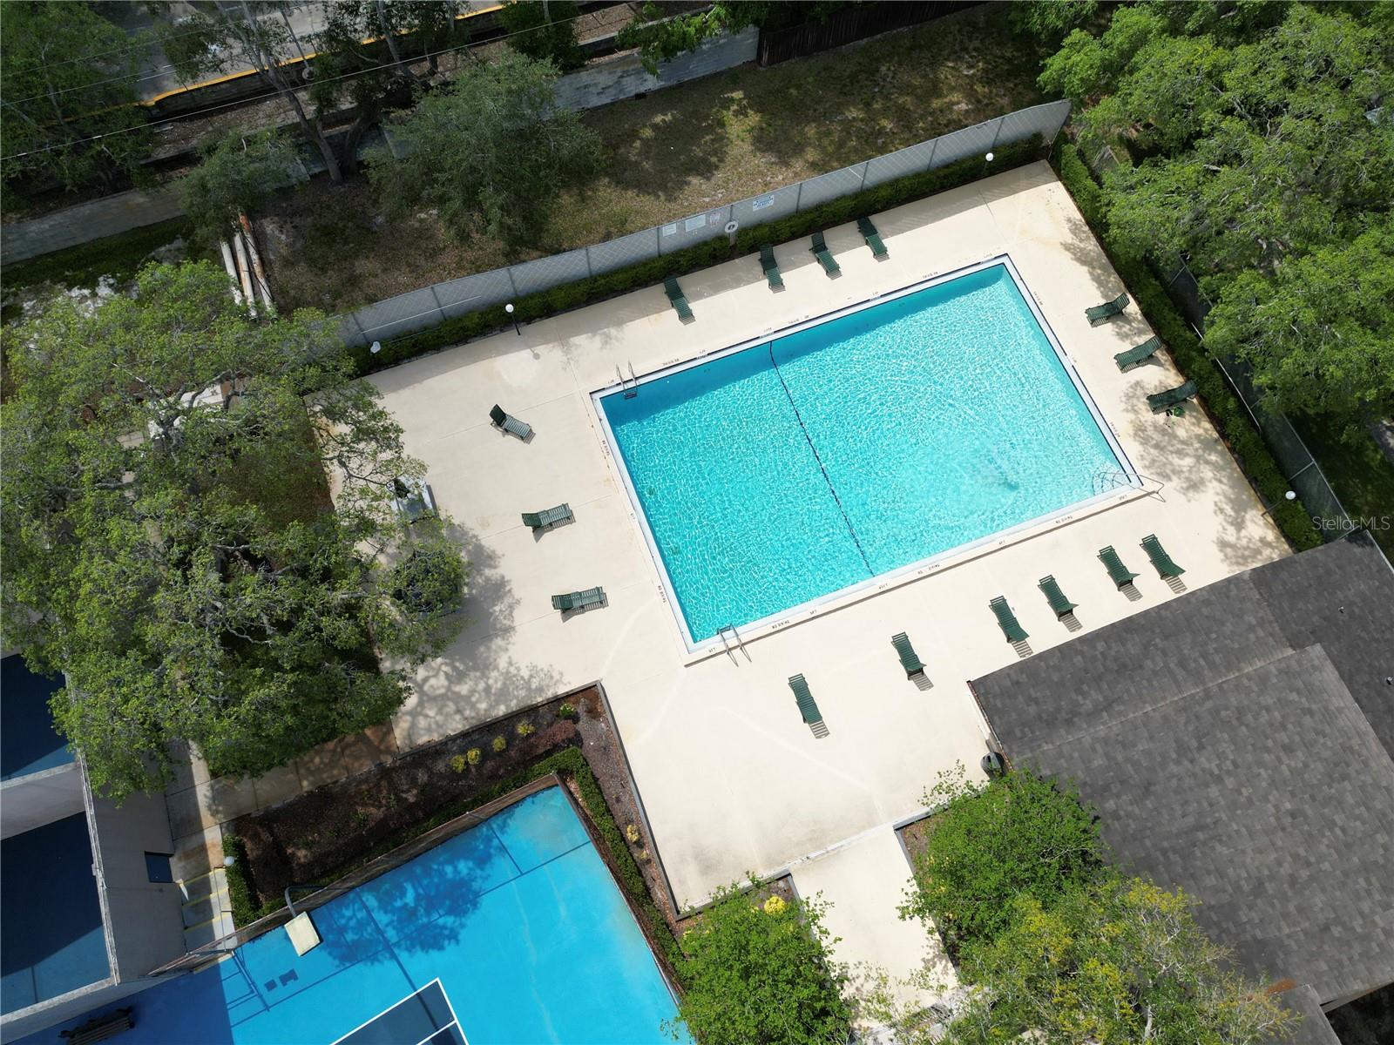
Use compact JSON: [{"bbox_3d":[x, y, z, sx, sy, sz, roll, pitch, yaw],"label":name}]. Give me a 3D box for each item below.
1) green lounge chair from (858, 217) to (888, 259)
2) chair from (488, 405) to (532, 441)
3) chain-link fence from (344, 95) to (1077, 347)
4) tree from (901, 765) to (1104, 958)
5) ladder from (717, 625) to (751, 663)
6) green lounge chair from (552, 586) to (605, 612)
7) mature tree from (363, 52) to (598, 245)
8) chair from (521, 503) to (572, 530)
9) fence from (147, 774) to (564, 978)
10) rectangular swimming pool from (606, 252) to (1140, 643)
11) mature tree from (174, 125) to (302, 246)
[{"bbox_3d":[7.397,-12.086,40.919,0.620,0.800,1.680,-28,71,-10],"label":"green lounge chair"},{"bbox_3d":[-7.320,-3.905,37.823,1.620,0.970,0.620,28,72,11],"label":"chair"},{"bbox_3d":[0.573,-11.935,39.762,32.600,2.980,0.150,-19,70,-7],"label":"chain-link fence"},{"bbox_3d":[9.120,10.327,29.473,6.000,6.000,5.600,0,69,1],"label":"tree"},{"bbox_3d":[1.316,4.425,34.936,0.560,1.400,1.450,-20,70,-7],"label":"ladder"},{"bbox_3d":[-4.292,2.817,35.334,1.860,0.720,0.620,-14,69,-5],"label":"green lounge chair"},{"bbox_3d":[-8.037,-14.017,37.801,8.600,8.300,7.200,-20,70,-7],"label":"mature tree"},{"bbox_3d":[-5.633,-0.227,36.468,1.800,0.820,0.620,-20,70,-7],"label":"chair"},{"bbox_3d":[-10.747,11.503,31.794,13.530,2.400,0.120,-25,71,-9],"label":"fence"},{"bbox_3d":[6.455,-3.036,38.618,18.300,1.500,11.100,-20,70,-7],"label":"rectangular swimming pool"},{"bbox_3d":[-18.264,-13.175,39.081,4.500,5.500,4.400,-20,70,-7],"label":"mature tree"}]

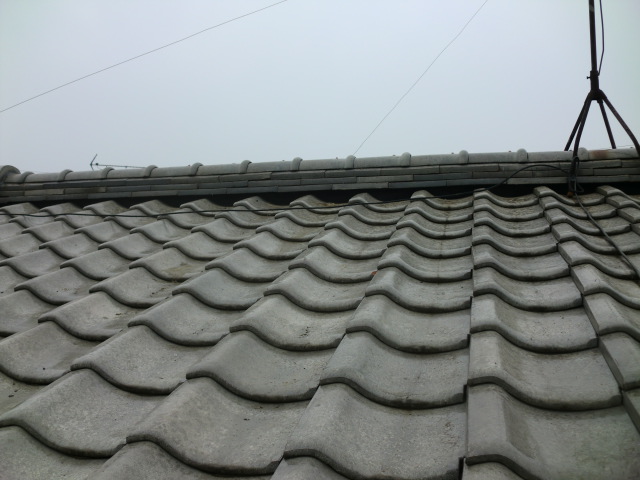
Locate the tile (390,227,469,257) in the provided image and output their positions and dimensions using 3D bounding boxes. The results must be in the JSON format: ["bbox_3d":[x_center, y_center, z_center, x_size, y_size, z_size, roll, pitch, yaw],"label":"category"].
[{"bbox_3d":[0.394,0.006,2.183,0.285,0.063,0.280,-1,11,14],"label":"tile"}]

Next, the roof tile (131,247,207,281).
[{"bbox_3d":[-0.428,0.071,2.146,0.285,0.060,0.285,-1,11,14],"label":"roof tile"}]

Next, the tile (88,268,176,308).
[{"bbox_3d":[-0.475,0.128,1.924,0.285,0.060,0.285,-1,11,14],"label":"tile"}]

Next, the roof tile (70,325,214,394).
[{"bbox_3d":[-0.339,0.252,1.432,0.285,0.063,0.280,-1,11,14],"label":"roof tile"}]

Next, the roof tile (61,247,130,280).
[{"bbox_3d":[-0.672,0.073,2.211,0.285,0.060,0.285,-1,11,14],"label":"roof tile"}]

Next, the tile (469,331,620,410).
[{"bbox_3d":[0.428,0.231,1.222,0.285,0.060,0.285,-1,11,14],"label":"tile"}]

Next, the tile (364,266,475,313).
[{"bbox_3d":[0.287,0.126,1.742,0.285,0.063,0.280,-1,11,14],"label":"tile"}]

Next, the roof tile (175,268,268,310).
[{"bbox_3d":[-0.230,0.132,1.873,0.285,0.063,0.280,-1,11,14],"label":"roof tile"}]

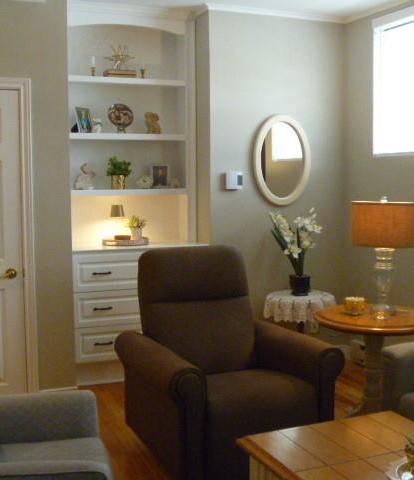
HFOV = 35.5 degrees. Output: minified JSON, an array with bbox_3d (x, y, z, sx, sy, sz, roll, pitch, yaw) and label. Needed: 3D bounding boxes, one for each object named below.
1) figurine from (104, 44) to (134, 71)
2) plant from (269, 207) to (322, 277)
[{"bbox_3d":[-0.644,-1.338,4.750,0.225,0.197,0.170,-2,6,-23],"label":"figurine"},{"bbox_3d":[0.639,0.054,4.650,0.360,0.580,0.280,0,5,0],"label":"plant"}]

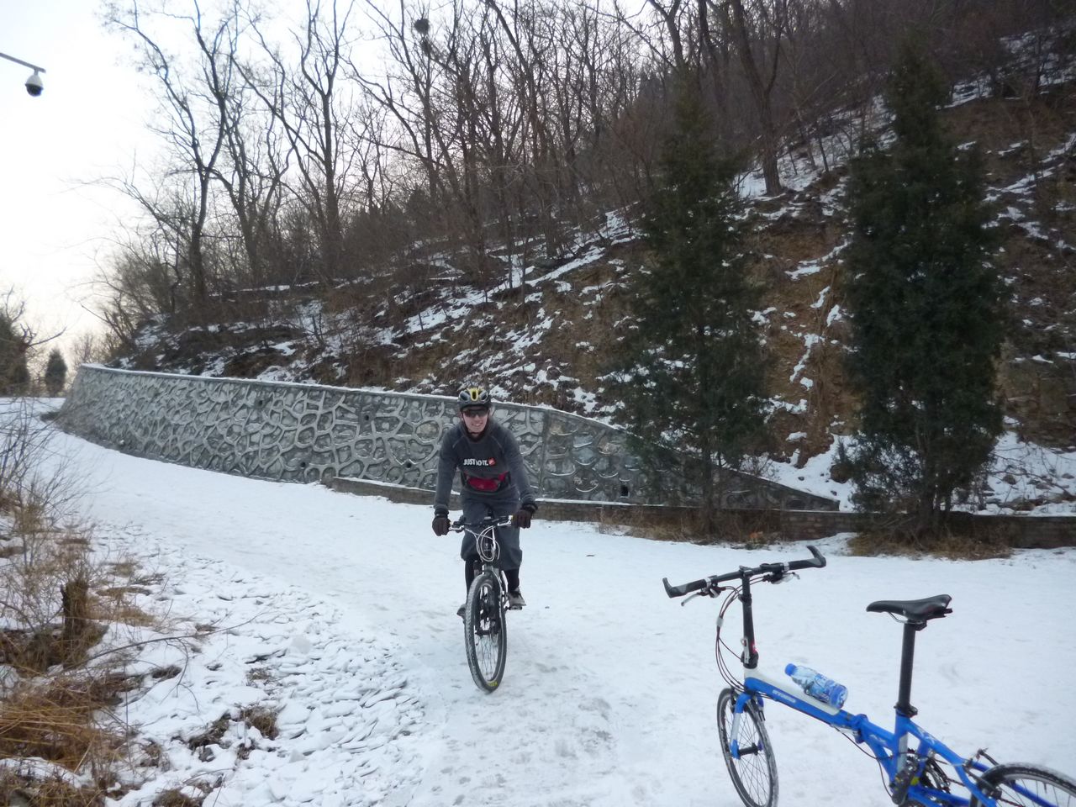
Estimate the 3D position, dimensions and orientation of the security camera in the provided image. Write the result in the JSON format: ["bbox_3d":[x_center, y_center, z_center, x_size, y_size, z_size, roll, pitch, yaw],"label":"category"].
[{"bbox_3d":[-7.350,-4.670,12.700,0.220,0.330,0.220,1,-2,-30],"label":"security camera"}]

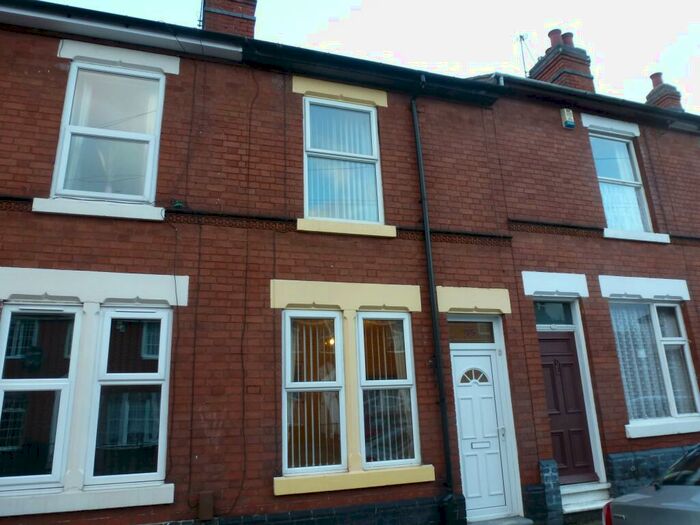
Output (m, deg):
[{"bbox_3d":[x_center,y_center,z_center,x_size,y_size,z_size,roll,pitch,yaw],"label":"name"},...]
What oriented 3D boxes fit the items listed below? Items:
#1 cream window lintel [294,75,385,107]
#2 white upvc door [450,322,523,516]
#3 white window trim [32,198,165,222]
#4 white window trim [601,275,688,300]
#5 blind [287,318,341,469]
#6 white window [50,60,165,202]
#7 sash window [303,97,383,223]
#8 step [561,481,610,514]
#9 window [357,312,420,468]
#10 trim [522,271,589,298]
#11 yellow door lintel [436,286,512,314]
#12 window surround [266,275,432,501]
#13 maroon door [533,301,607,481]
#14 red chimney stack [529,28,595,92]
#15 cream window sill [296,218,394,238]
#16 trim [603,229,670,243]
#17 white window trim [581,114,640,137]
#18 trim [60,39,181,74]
[{"bbox_3d":[-0.127,-2.256,6.535,1.313,0.241,0.120,3,-16,-17],"label":"cream window lintel"},{"bbox_3d":[1.584,1.832,5.989,0.800,2.386,0.090,3,-16,-17],"label":"white upvc door"},{"bbox_3d":[-2.633,-0.536,5.152,1.246,0.140,0.120,3,-16,-17],"label":"white window trim"},{"bbox_3d":[4.391,0.404,7.275,1.669,0.311,0.120,3,-16,-17],"label":"white window trim"},{"bbox_3d":[-0.418,1.455,5.544,0.624,1.674,0.090,3,-16,-17],"label":"blind"},{"bbox_3d":[-2.681,-1.443,5.493,1.009,1.666,0.090,3,-16,-17],"label":"white window"},{"bbox_3d":[-0.094,-1.306,6.307,1.033,1.699,0.090,3,-16,-17],"label":"sash window"},{"bbox_3d":[2.837,2.901,6.029,0.800,0.310,0.320,3,-16,-17],"label":"step"},{"bbox_3d":[0.444,1.457,5.681,0.695,1.744,0.070,3,-16,-17],"label":"window"},{"bbox_3d":[2.846,0.327,6.797,1.068,0.331,0.120,3,-16,-17],"label":"trim"},{"bbox_3d":[1.595,0.506,6.308,1.057,0.325,0.120,3,-16,-17],"label":"yellow door lintel"},{"bbox_3d":[0.026,1.327,5.493,1.860,2.233,0.160,3,-16,-17],"label":"window surround"},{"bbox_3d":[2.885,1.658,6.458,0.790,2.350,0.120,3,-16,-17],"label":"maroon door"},{"bbox_3d":[4.681,-4.186,10.744,0.754,1.528,0.933,3,-16,-17],"label":"red chimney stack"},{"bbox_3d":[-0.036,-0.394,5.955,1.261,0.143,0.120,3,-16,-17],"label":"cream window sill"},{"bbox_3d":[4.359,-0.387,7.428,1.276,0.150,0.120,3,-16,-17],"label":"trim"},{"bbox_3d":[4.263,-2.225,7.980,1.170,0.243,0.100,3,-16,-17],"label":"white window trim"},{"bbox_3d":[-2.687,-2.384,5.719,1.284,0.230,0.100,3,-16,-17],"label":"trim"}]

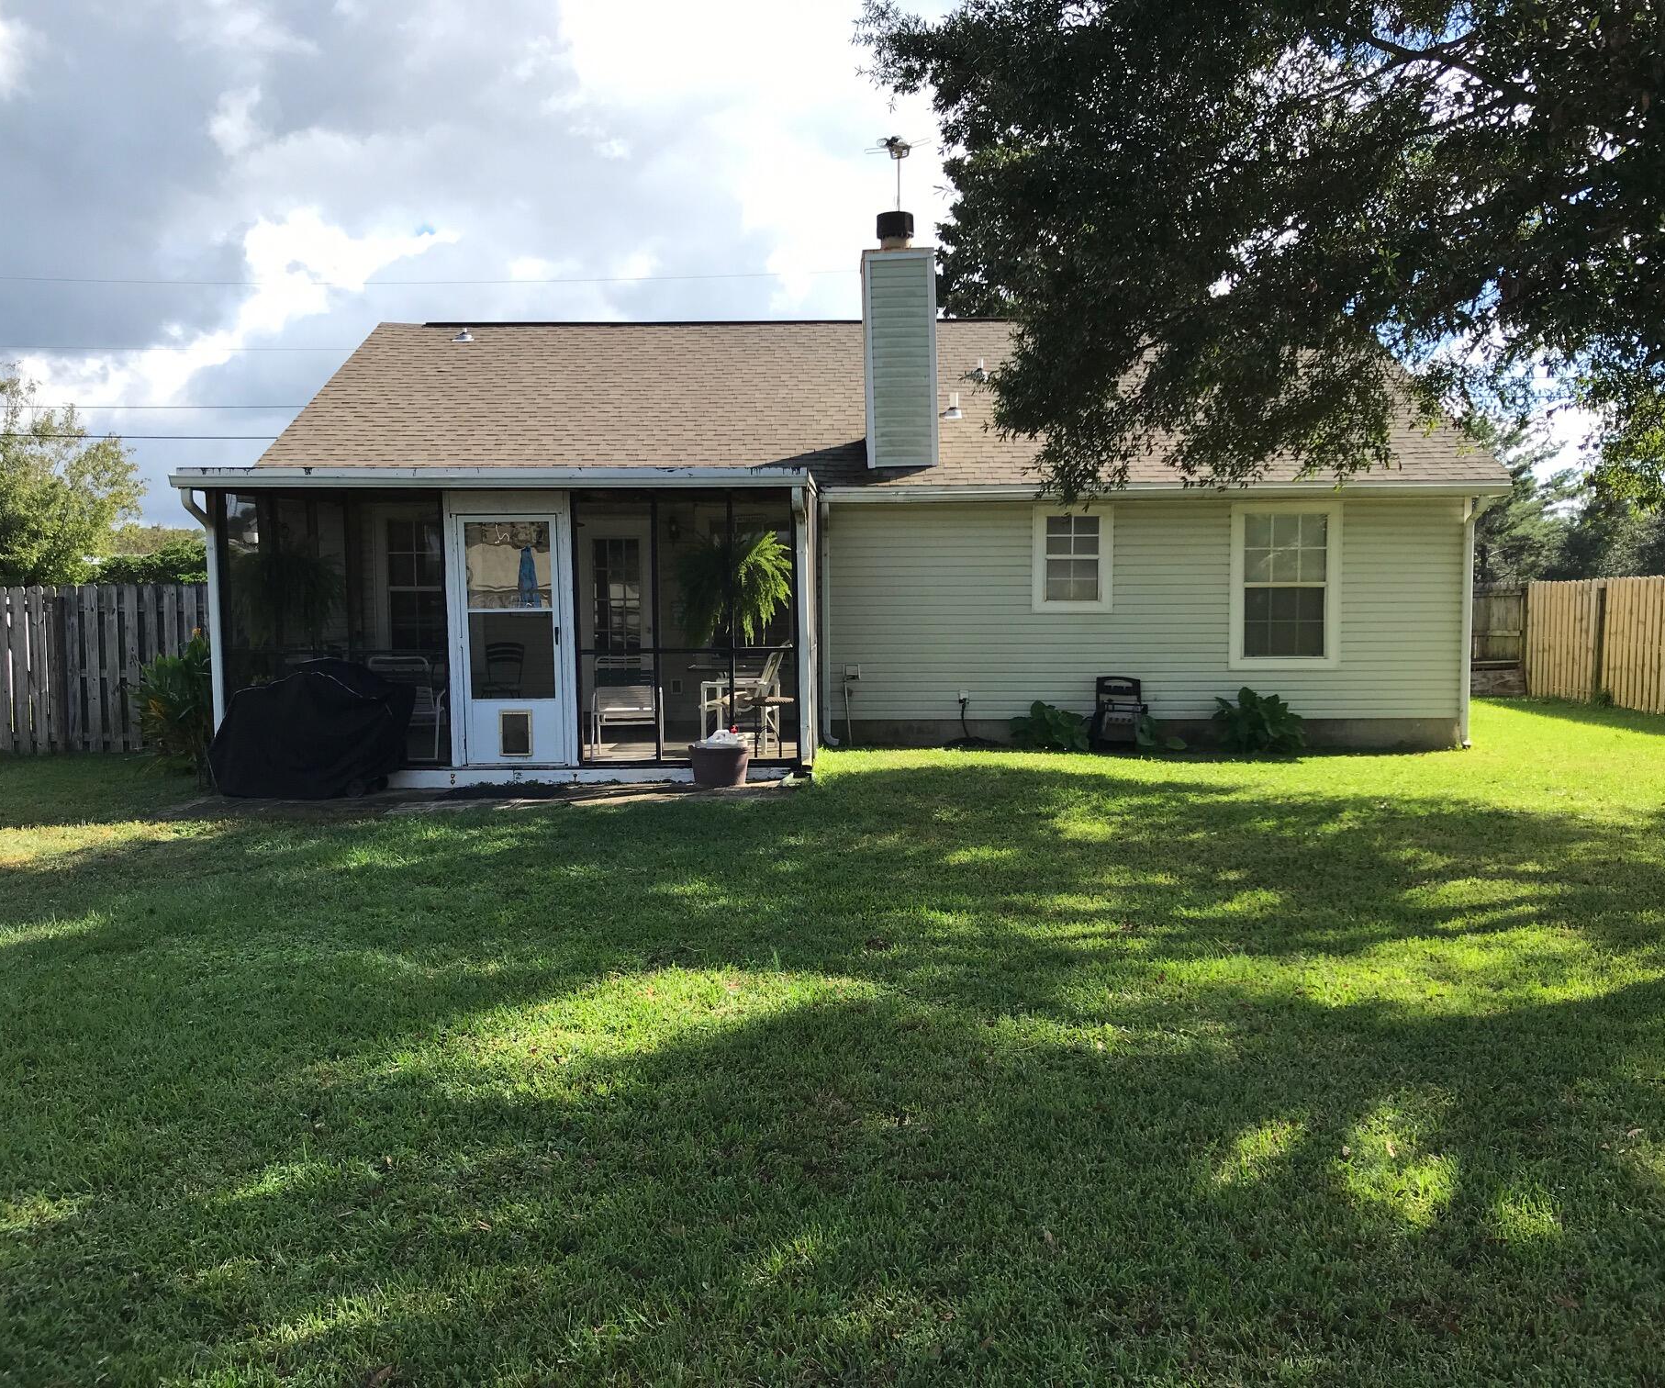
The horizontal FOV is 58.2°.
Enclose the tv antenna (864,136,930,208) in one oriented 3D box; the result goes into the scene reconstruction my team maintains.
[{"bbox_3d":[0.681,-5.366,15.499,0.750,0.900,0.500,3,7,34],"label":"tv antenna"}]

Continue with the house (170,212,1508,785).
[{"bbox_3d":[0.370,-2.477,18.293,12.600,5.500,12.300,0,5,1],"label":"house"}]

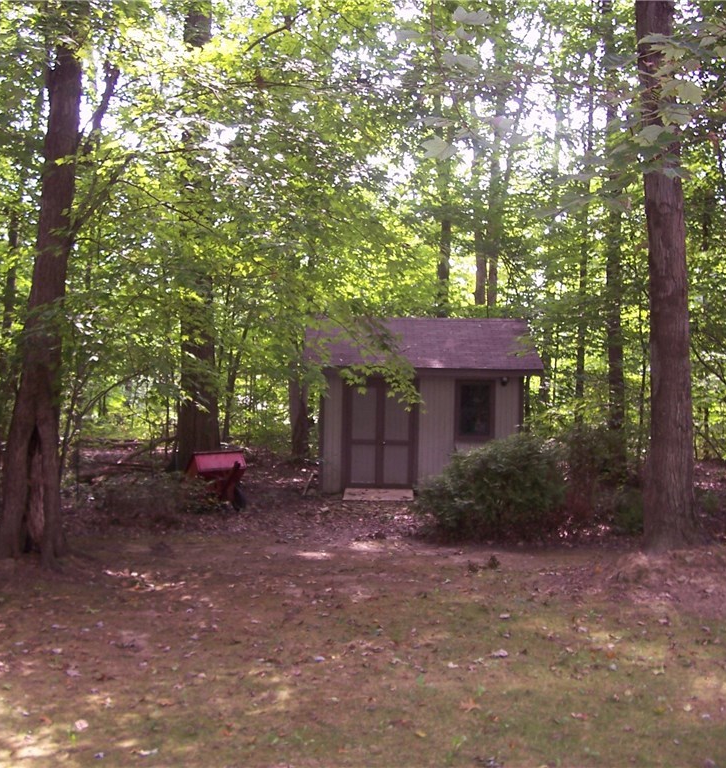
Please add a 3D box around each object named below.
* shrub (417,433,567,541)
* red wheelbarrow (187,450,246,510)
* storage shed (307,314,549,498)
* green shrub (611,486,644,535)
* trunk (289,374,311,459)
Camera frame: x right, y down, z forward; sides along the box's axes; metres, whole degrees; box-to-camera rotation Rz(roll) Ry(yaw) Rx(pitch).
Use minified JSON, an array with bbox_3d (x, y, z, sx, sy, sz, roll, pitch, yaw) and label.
[{"bbox_3d":[1.710,1.290,13.300,1.950,1.330,1.650,0,0,0],"label":"shrub"},{"bbox_3d":[-2.330,1.520,15.950,0.880,0.950,1.000,1,0,-23],"label":"red wheelbarrow"},{"bbox_3d":[1.065,0.355,19.600,4.260,3.240,3.450,0,0,-1],"label":"storage shed"},{"bbox_3d":[3.620,1.690,13.500,0.550,0.640,0.500,0,0,0],"label":"green shrub"},{"bbox_3d":[-1.650,0.850,26.500,0.550,2.300,0.520,0,0,0],"label":"trunk"}]

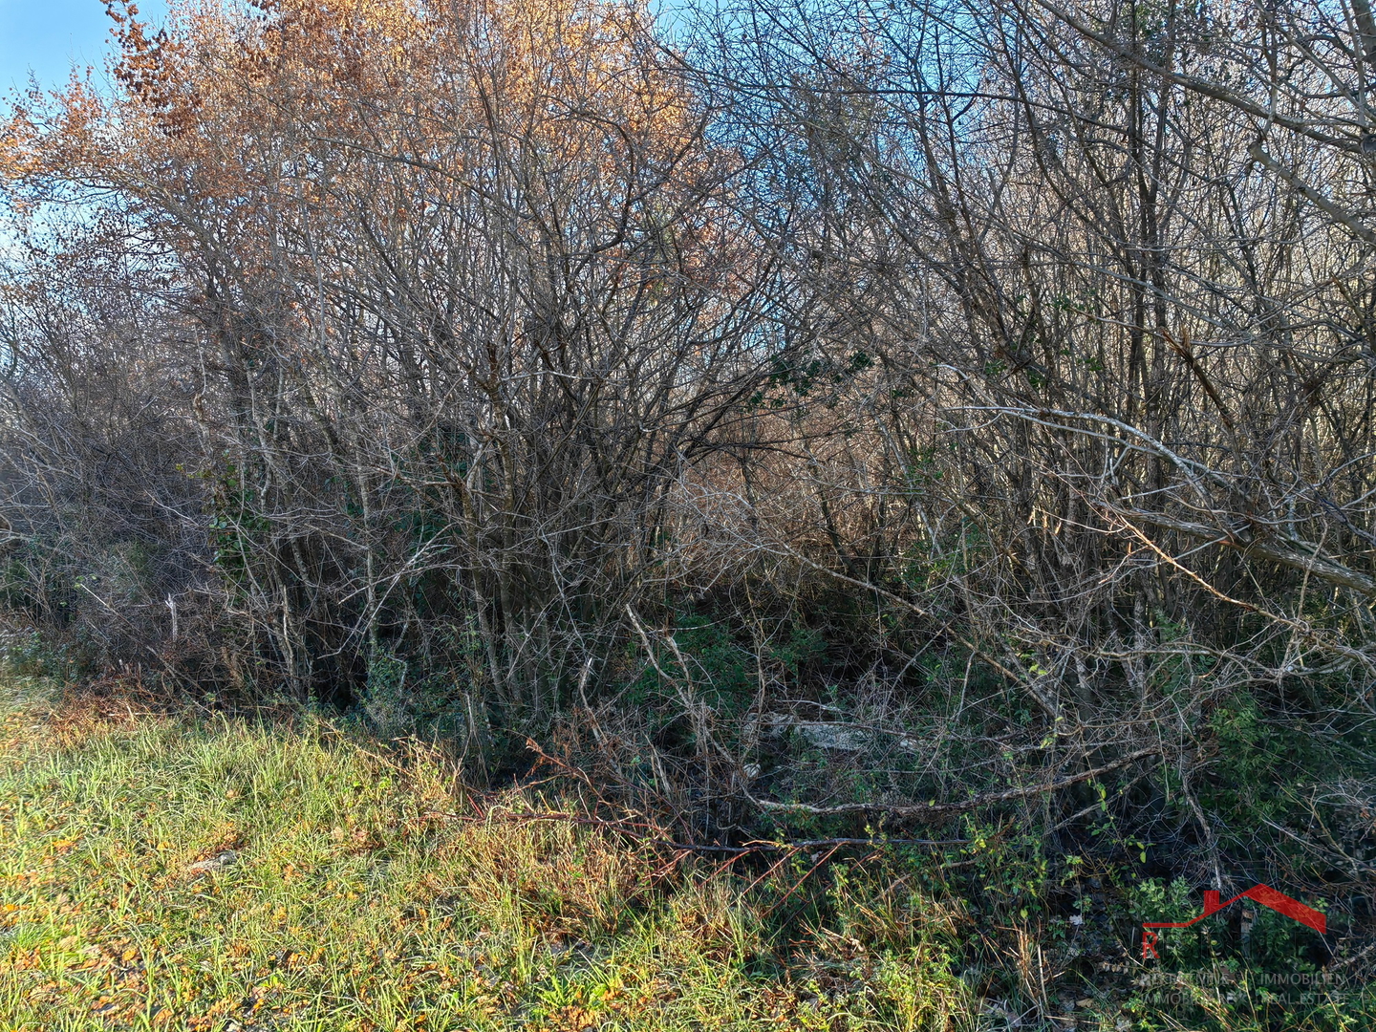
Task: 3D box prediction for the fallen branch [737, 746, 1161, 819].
[{"bbox_3d":[1.388,1.388,5.600,2.200,0.330,0.350,0,0,-10],"label":"fallen branch"}]

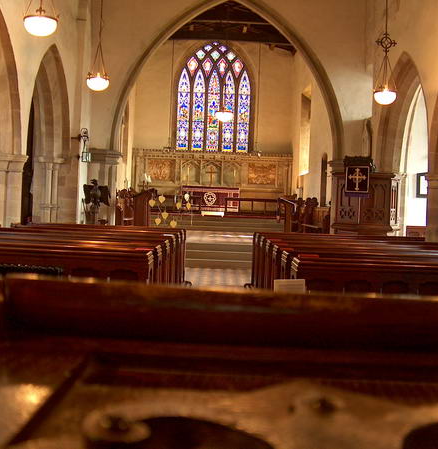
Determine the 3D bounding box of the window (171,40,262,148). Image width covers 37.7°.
[{"bbox_3d":[-0.177,-5.053,25.200,3.350,4.200,0.350,2,2,0],"label":"window"}]

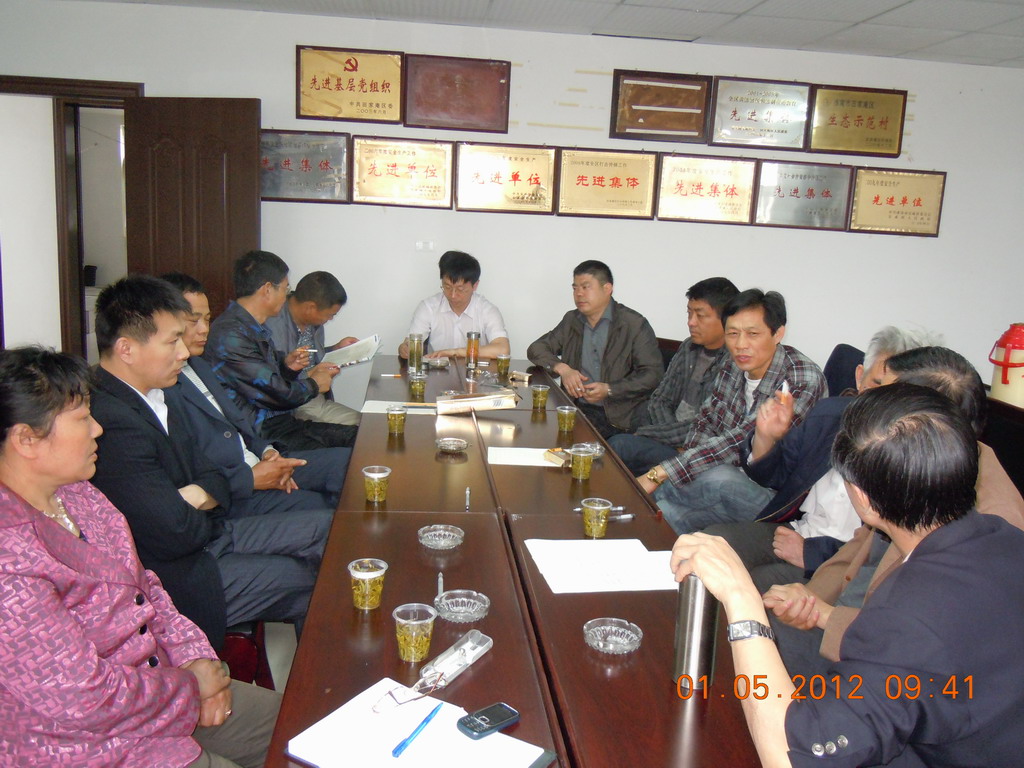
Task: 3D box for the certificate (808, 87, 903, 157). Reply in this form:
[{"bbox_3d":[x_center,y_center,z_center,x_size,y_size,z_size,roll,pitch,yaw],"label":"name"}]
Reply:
[{"bbox_3d":[2.095,-1.593,5.387,0.600,0.397,0.030,2,11,-7],"label":"certificate"}]

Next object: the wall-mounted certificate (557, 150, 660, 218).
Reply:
[{"bbox_3d":[0.569,-1.193,5.304,0.600,0.397,0.030,2,11,-7],"label":"wall-mounted certificate"}]

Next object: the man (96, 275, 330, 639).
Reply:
[{"bbox_3d":[-0.662,0.410,2.063,0.780,1.290,0.550,1,10,-9],"label":"man"}]

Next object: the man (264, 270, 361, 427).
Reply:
[{"bbox_3d":[-0.780,0.108,3.870,0.750,1.190,0.530,6,12,13],"label":"man"}]

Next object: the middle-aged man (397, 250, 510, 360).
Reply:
[{"bbox_3d":[-0.278,-0.047,4.580,0.540,1.270,0.750,2,11,-7],"label":"middle-aged man"}]

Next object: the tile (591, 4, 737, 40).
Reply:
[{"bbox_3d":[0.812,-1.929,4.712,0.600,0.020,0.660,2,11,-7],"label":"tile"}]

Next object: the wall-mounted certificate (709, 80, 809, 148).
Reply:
[{"bbox_3d":[1.454,-1.578,5.206,0.585,0.384,0.025,1,10,-7],"label":"wall-mounted certificate"}]

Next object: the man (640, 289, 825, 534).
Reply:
[{"bbox_3d":[0.709,0.319,2.936,0.800,1.280,0.580,-6,13,-39],"label":"man"}]

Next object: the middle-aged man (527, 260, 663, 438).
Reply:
[{"bbox_3d":[0.377,0.059,4.291,0.600,1.300,0.800,10,12,35],"label":"middle-aged man"}]

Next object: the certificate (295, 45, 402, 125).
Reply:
[{"bbox_3d":[-0.891,-1.645,4.899,0.585,0.384,0.025,1,10,-7],"label":"certificate"}]

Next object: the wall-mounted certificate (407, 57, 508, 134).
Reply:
[{"bbox_3d":[-0.313,-1.667,5.111,0.600,0.397,0.030,2,11,-7],"label":"wall-mounted certificate"}]

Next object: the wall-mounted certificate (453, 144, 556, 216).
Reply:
[{"bbox_3d":[-0.034,-1.209,5.235,0.600,0.397,0.030,2,11,-7],"label":"wall-mounted certificate"}]

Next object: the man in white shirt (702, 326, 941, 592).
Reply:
[{"bbox_3d":[0.762,0.460,2.354,0.770,1.260,0.550,-2,12,-24],"label":"man in white shirt"}]

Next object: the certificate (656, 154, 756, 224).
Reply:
[{"bbox_3d":[1.184,-1.176,5.374,0.600,0.397,0.030,2,11,-7],"label":"certificate"}]

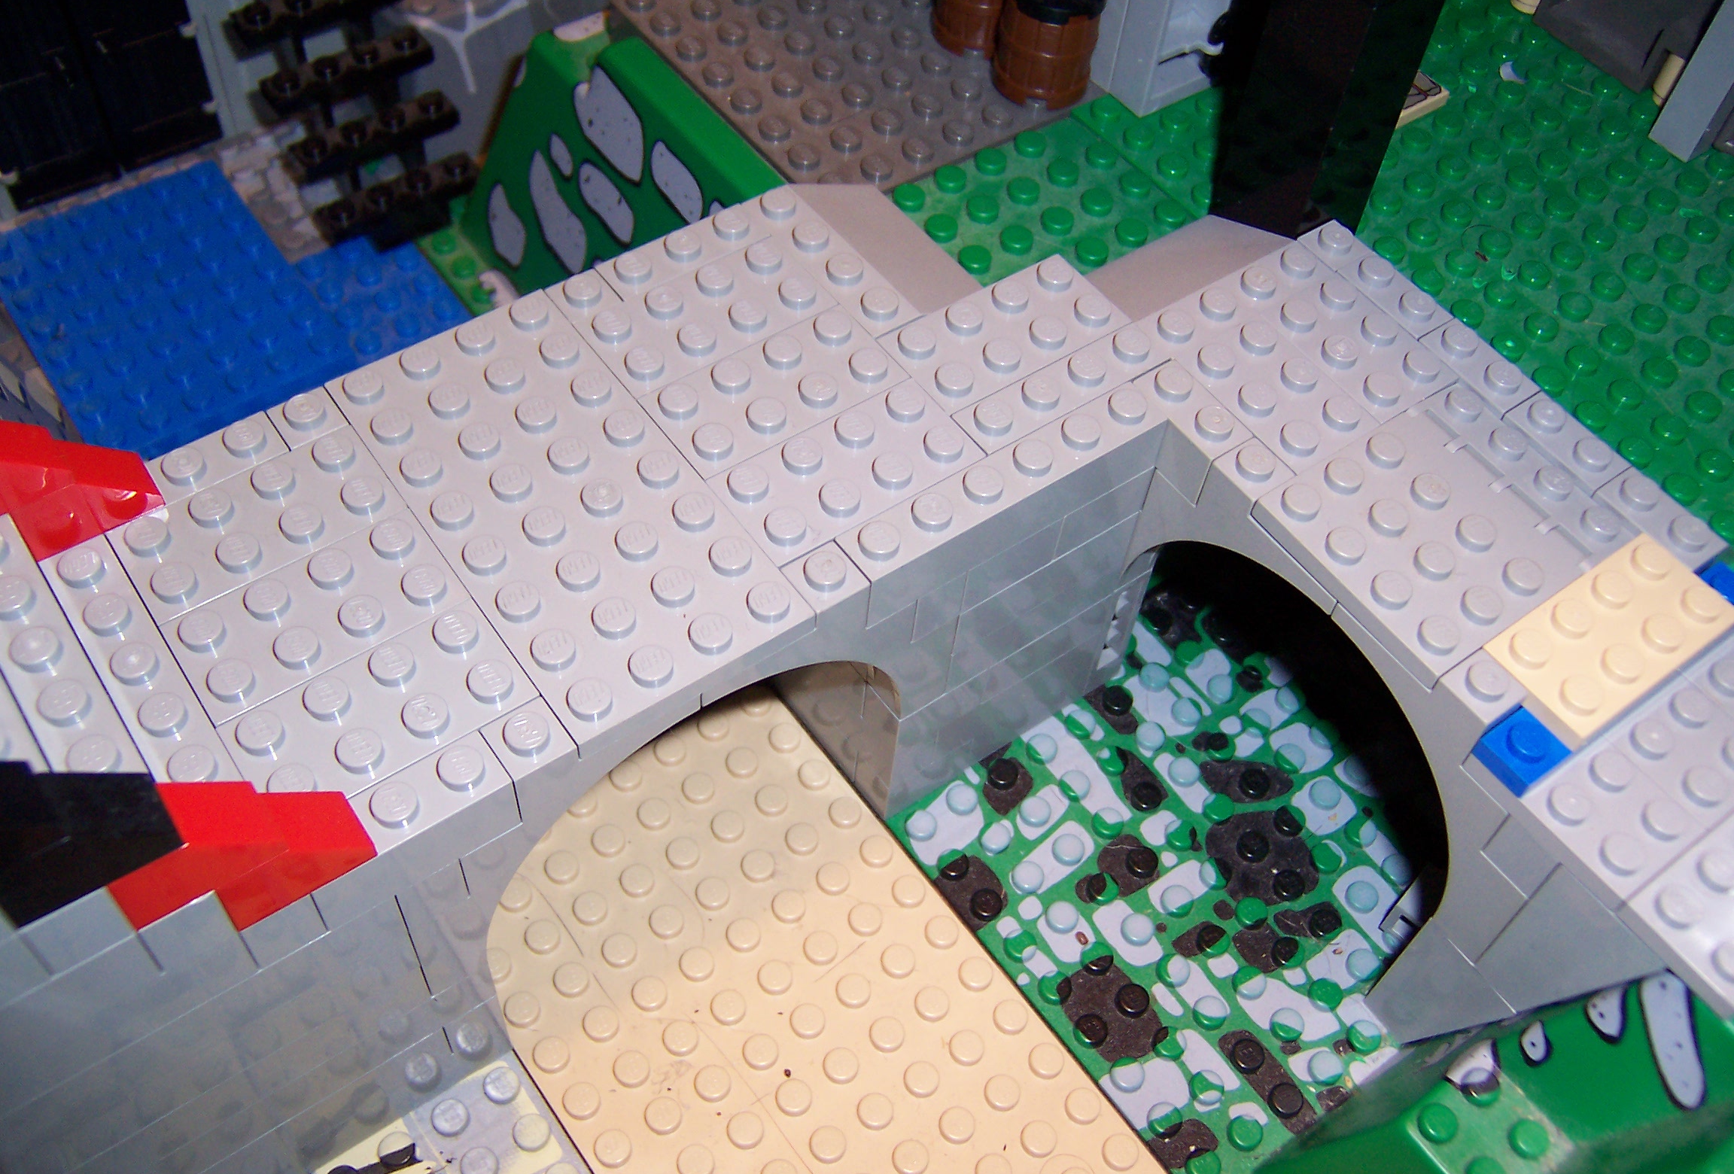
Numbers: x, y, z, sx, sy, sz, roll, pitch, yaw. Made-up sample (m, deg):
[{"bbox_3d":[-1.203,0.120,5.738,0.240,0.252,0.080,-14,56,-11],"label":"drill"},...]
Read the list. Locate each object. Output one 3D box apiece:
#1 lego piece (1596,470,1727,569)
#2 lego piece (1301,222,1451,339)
[{"bbox_3d":[0.101,-0.007,0.213,0.008,0.009,0.016,-29,61,-23],"label":"lego piece"},{"bbox_3d":[0.071,-0.042,0.236,0.008,0.009,0.024,-29,61,-23],"label":"lego piece"}]

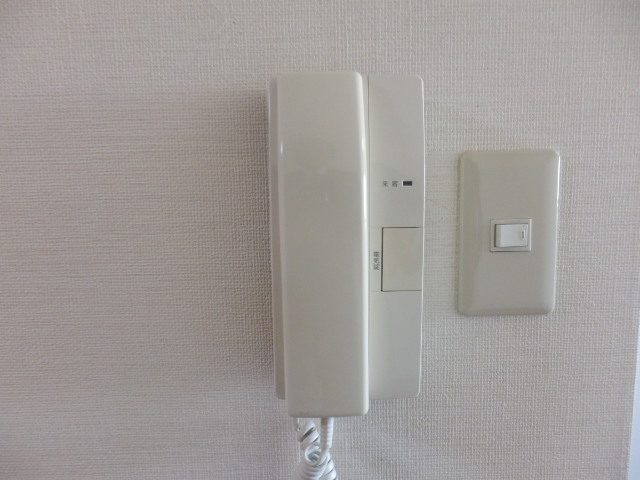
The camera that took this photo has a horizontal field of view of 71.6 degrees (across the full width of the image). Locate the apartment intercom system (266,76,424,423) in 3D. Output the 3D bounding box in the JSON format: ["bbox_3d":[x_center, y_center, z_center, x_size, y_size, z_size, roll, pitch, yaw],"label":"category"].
[{"bbox_3d":[0.019,0.019,0.292,0.105,0.258,0.062,-1,6,1],"label":"apartment intercom system"}]

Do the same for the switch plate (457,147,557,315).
[{"bbox_3d":[0.135,-0.004,0.313,0.071,0.120,0.011,-1,6,1],"label":"switch plate"}]

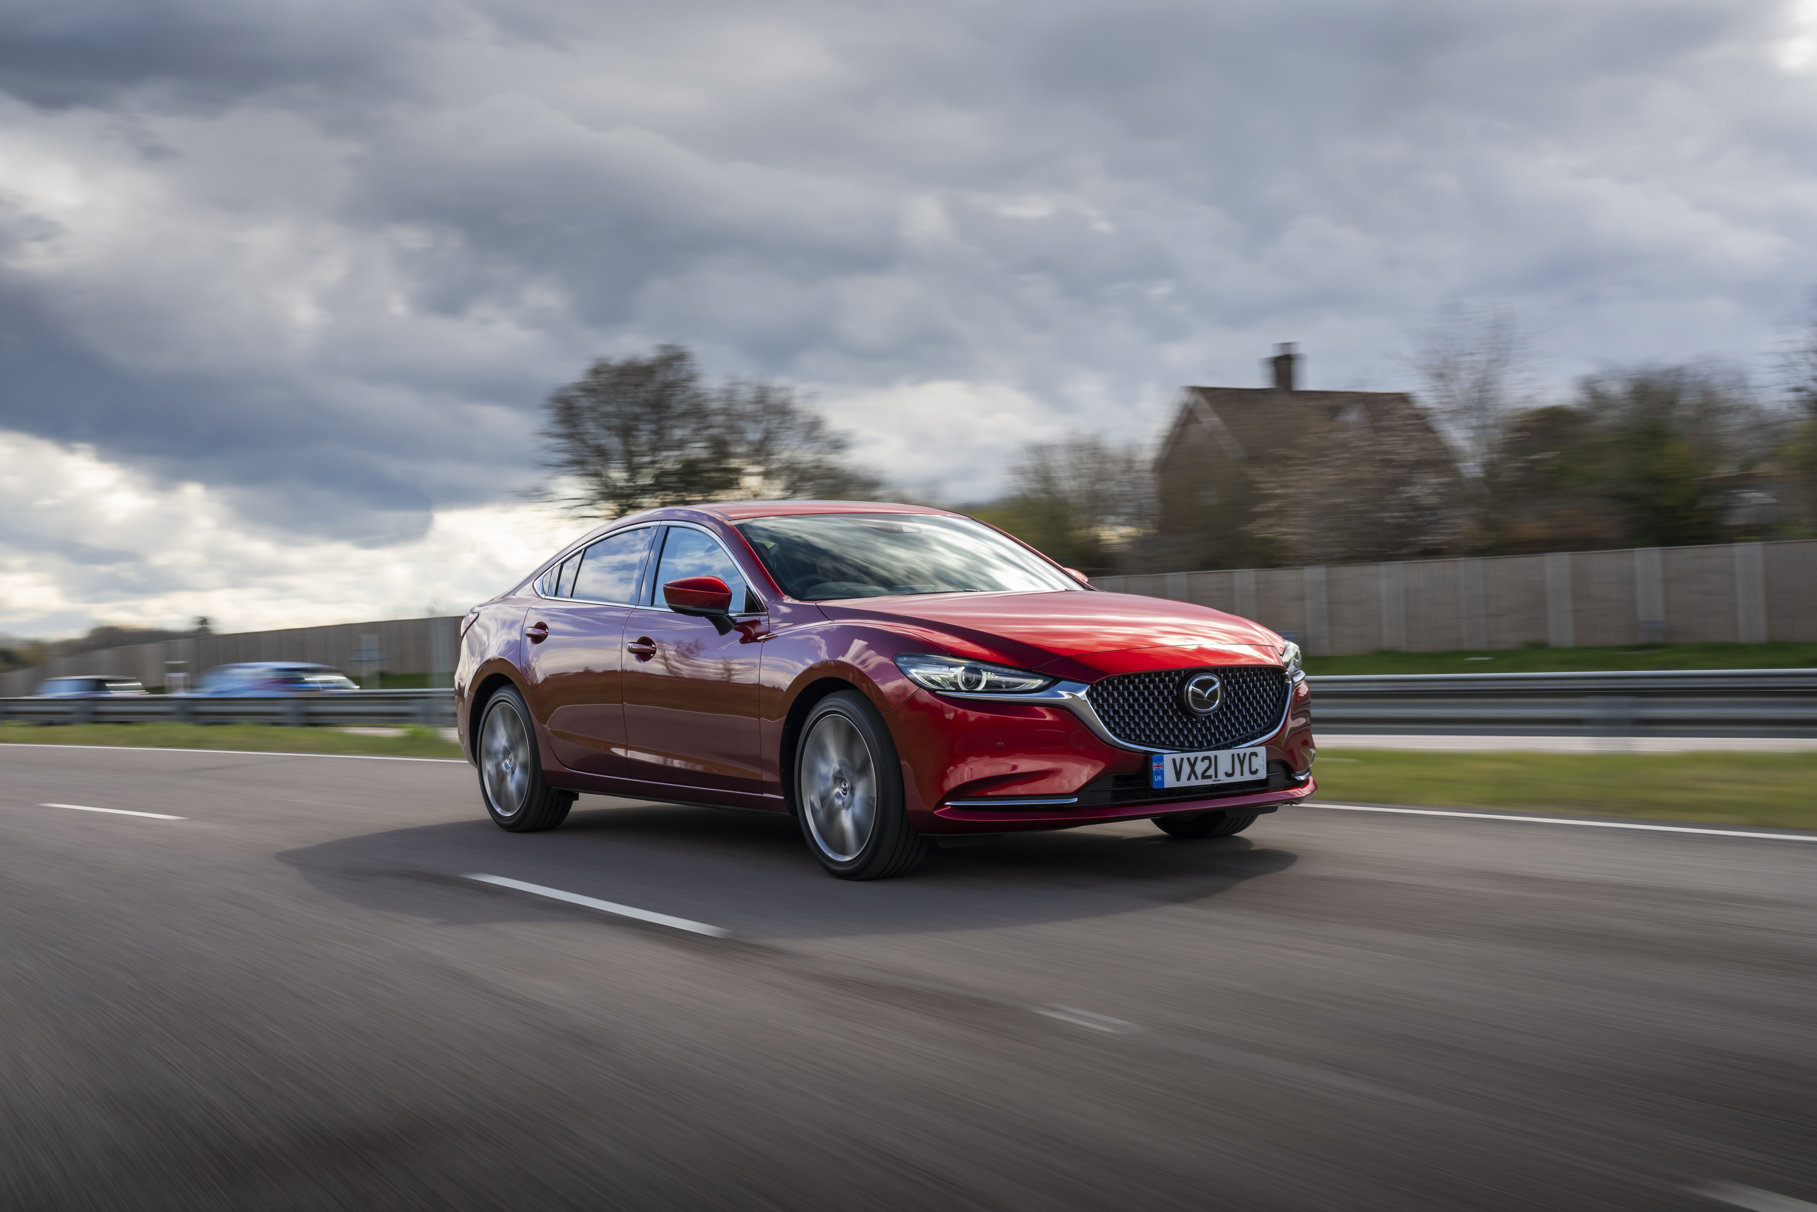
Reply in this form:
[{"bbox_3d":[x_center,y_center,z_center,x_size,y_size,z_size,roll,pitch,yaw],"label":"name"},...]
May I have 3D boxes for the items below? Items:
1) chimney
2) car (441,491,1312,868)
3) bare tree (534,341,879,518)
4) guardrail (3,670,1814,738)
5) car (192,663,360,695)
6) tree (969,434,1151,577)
[{"bbox_3d":[13.791,-8.779,78.000,0.900,1.850,0.850,-2,0,30],"label":"chimney"},{"bbox_3d":[-0.370,0.268,9.211,1.900,1.450,4.870,-2,0,-35],"label":"car"},{"bbox_3d":[-8.595,-4.438,92.000,15.000,14.000,13.000,-2,0,0],"label":"bare tree"},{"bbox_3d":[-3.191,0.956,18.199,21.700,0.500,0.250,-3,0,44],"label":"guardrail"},{"bbox_3d":[-12.790,1.870,42.500,4.300,1.480,1.800,-3,-1,44],"label":"car"},{"bbox_3d":[6.013,-2.417,82.000,7.200,8.700,7.000,-2,0,0],"label":"tree"}]

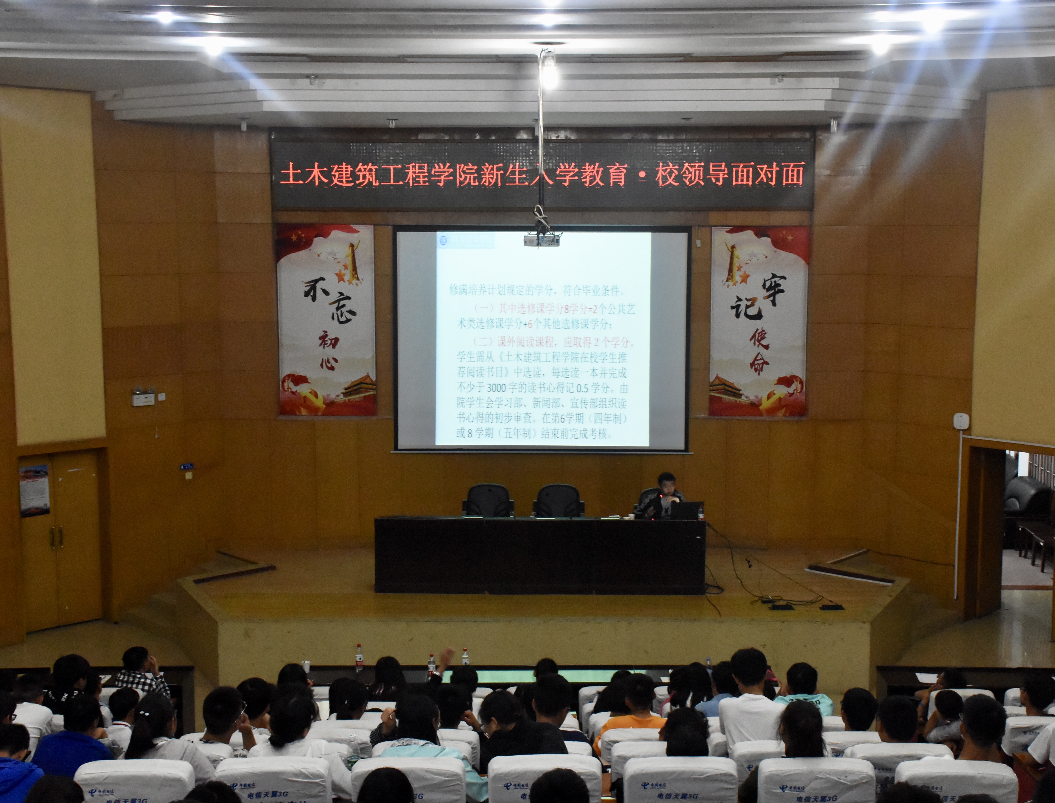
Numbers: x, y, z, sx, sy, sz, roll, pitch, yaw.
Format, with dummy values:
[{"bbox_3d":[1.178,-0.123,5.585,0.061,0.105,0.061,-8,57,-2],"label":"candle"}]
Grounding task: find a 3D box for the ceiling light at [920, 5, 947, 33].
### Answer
[{"bbox_3d":[2.924,-2.751,10.841,0.200,0.200,0.200,0,7,0],"label":"ceiling light"}]

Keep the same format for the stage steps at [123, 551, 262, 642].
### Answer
[{"bbox_3d":[-3.990,2.283,17.786,1.200,0.720,1.250,-7,10,-43],"label":"stage steps"}]

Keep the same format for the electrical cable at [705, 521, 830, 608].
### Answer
[{"bbox_3d":[2.580,1.719,16.294,1.350,0.780,0.950,0,7,0],"label":"electrical cable"}]

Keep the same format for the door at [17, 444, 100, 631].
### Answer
[{"bbox_3d":[-5.500,1.622,17.552,1.050,2.080,0.060,-7,10,-42],"label":"door"}]

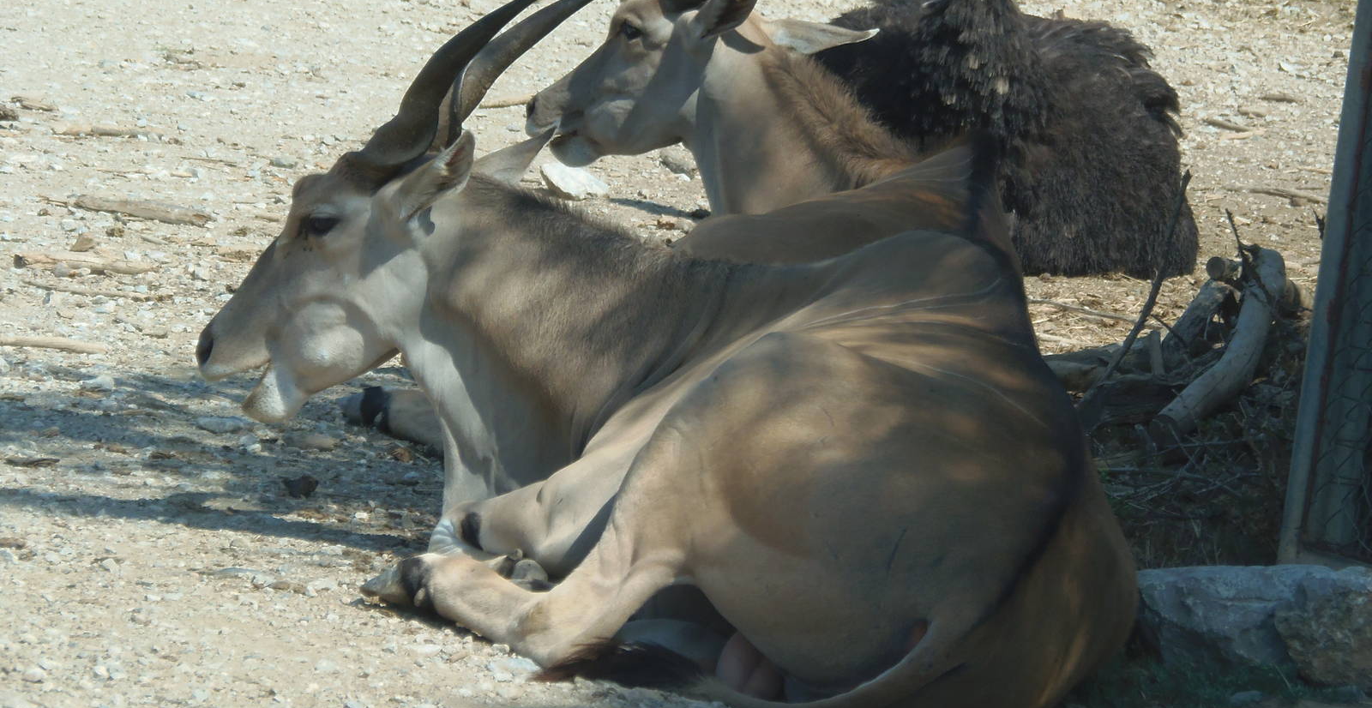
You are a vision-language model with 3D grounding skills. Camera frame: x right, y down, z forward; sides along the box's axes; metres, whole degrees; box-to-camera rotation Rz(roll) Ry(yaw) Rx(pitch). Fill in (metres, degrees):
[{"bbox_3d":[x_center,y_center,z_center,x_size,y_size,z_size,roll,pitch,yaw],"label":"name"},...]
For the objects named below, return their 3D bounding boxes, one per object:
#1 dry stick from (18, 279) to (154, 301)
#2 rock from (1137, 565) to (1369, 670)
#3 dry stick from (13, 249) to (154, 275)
[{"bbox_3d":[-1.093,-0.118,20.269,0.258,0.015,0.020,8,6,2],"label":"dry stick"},{"bbox_3d":[1.016,0.476,19.828,0.400,0.140,0.210,5,10,0],"label":"rock"},{"bbox_3d":[-1.241,-0.189,22.802,0.290,0.034,0.038,2,10,-16],"label":"dry stick"}]

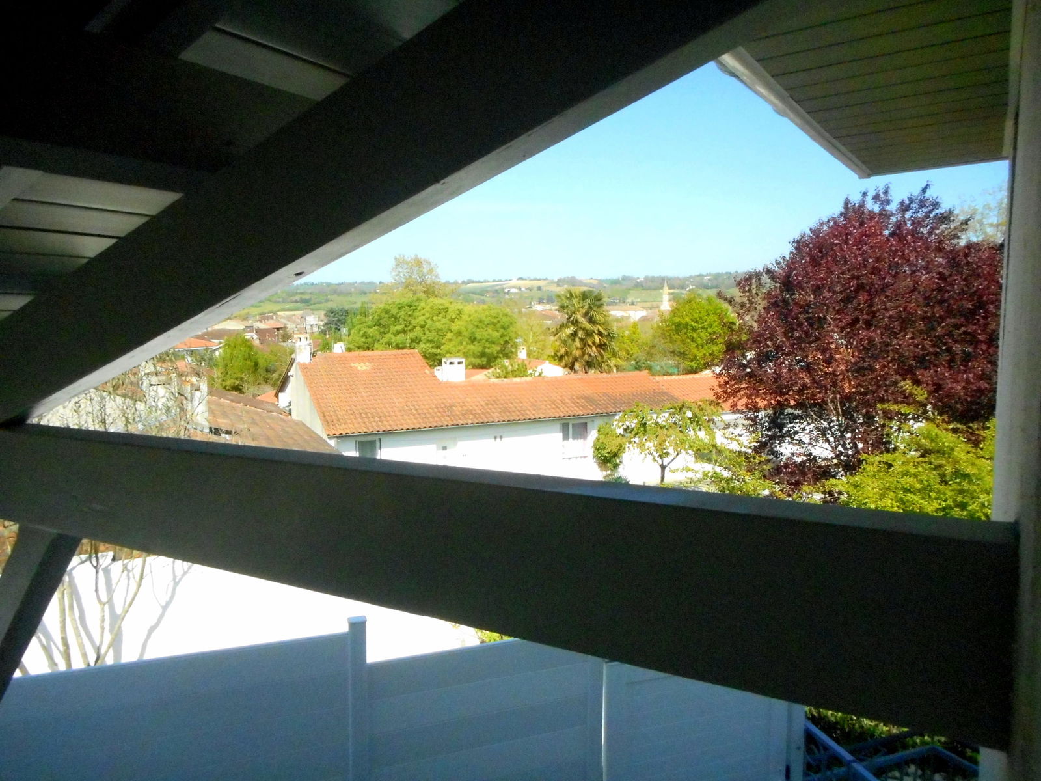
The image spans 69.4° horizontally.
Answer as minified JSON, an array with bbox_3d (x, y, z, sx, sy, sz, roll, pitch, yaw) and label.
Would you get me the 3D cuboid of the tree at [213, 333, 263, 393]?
[{"bbox_3d":[-16.086,-0.431,43.314,3.100,5.640,3.100,-2,7,-20],"label":"tree"}]

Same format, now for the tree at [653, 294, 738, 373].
[{"bbox_3d":[10.886,-2.026,47.454,5.200,8.150,5.200,2,7,13],"label":"tree"}]

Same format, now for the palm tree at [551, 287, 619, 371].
[{"bbox_3d":[3.546,-1.648,42.460,3.500,8.250,3.500,1,6,5],"label":"palm tree"}]

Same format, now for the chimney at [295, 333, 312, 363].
[{"bbox_3d":[-7.784,-1.519,27.000,0.570,1.080,0.580,-3,7,-27],"label":"chimney"}]

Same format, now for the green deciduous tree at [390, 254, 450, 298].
[{"bbox_3d":[-16.342,-13.515,122.964,11.000,17.290,11.000,-1,6,-8],"label":"green deciduous tree"}]

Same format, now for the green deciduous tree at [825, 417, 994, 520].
[{"bbox_3d":[6.155,2.153,11.699,3.100,3.570,3.100,4,7,28],"label":"green deciduous tree"}]

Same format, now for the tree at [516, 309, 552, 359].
[{"bbox_3d":[1.122,-3.692,68.407,4.300,7.300,4.300,0,6,1],"label":"tree"}]

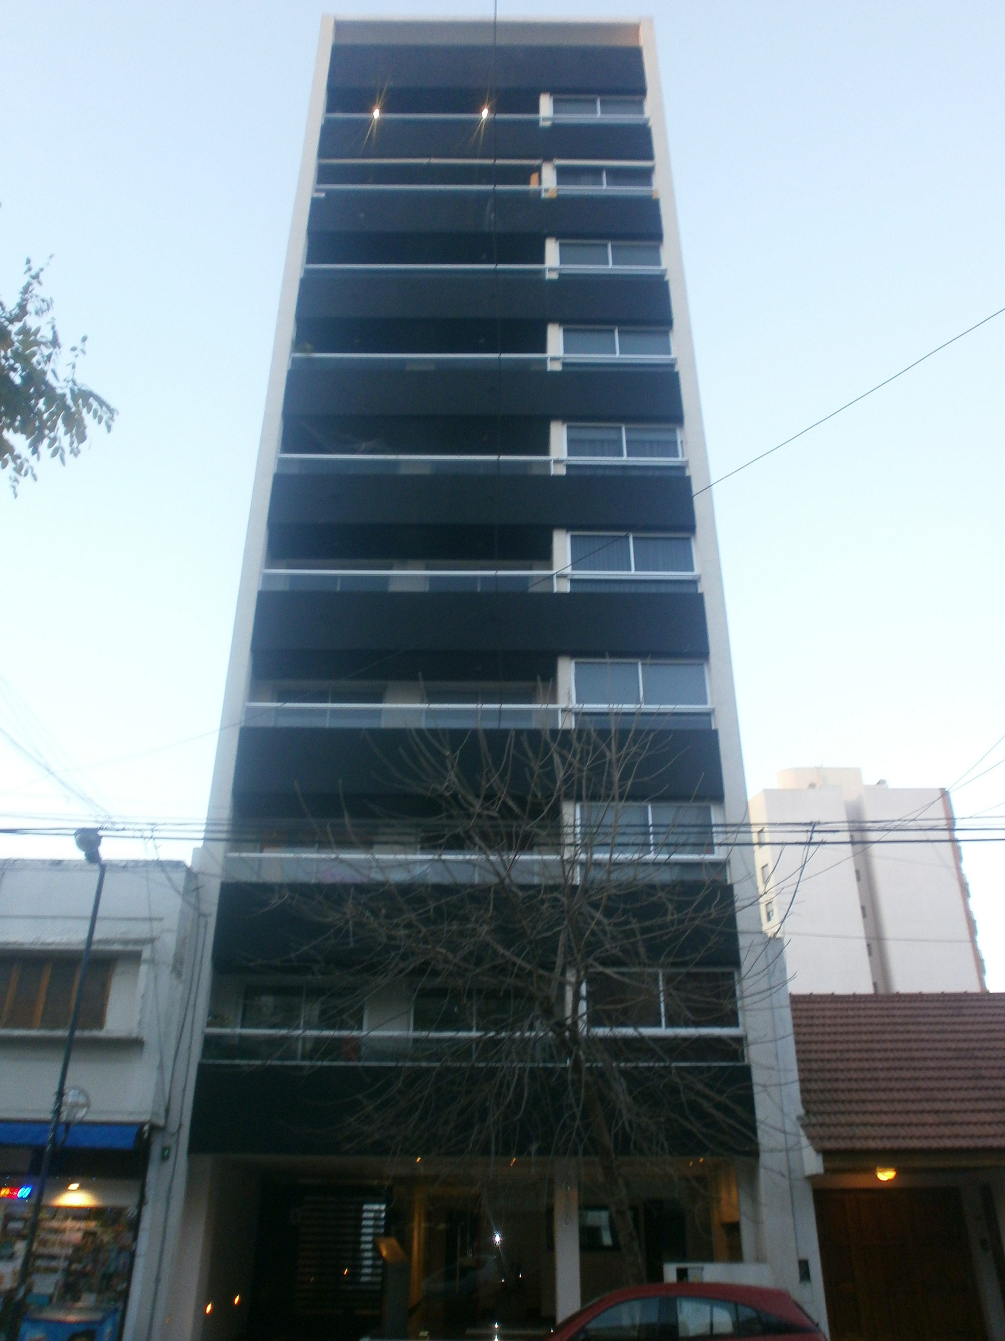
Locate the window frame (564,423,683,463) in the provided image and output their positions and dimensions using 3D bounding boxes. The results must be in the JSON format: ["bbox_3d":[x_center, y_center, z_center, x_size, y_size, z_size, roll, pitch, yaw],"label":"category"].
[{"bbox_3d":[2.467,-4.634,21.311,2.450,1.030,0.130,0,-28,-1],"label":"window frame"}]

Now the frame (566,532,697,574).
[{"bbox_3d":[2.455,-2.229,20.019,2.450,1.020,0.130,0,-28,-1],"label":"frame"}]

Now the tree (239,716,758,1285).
[{"bbox_3d":[0.010,4.347,12.423,6.500,7.400,5.600,0,-28,-1],"label":"tree"}]

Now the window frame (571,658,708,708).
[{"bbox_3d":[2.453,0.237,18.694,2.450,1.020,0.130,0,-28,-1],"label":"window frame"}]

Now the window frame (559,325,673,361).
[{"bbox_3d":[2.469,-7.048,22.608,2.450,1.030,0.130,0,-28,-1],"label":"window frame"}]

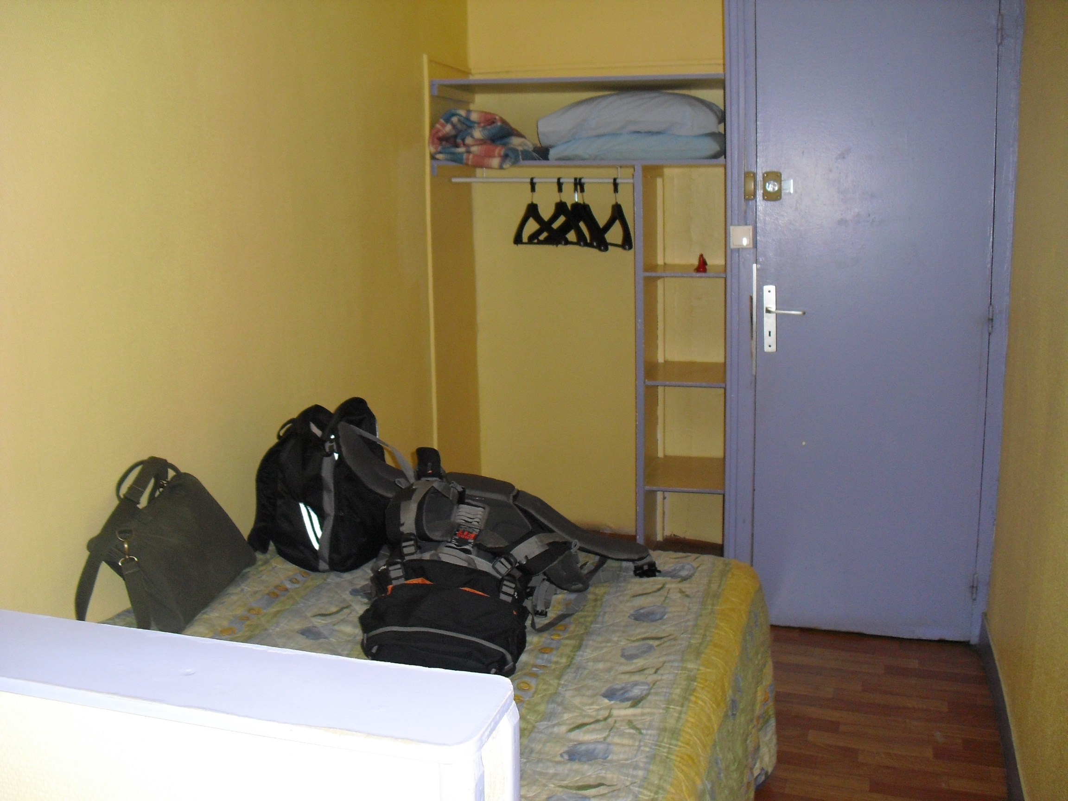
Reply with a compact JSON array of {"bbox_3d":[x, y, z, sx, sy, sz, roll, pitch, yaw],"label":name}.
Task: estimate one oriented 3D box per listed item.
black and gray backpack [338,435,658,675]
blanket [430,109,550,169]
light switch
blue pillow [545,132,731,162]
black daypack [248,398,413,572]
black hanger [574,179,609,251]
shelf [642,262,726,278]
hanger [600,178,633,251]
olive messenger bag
[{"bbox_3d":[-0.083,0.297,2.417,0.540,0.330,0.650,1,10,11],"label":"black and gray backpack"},{"bbox_3d":[-0.135,-0.948,4.021,0.405,0.212,0.360,2,11,17],"label":"blanket"},{"bbox_3d":[0.685,-0.538,3.663,0.076,0.077,0.025,2,11,17],"label":"light switch"},{"bbox_3d":[0.401,-0.881,3.910,0.600,0.110,0.500,1,8,12],"label":"blue pillow"},{"bbox_3d":[-0.501,0.195,2.803,0.290,0.410,0.230,-10,14,-42],"label":"black daypack"},{"bbox_3d":[0.187,-0.683,4.045,0.045,0.250,0.420,-4,11,-18],"label":"black hanger"},{"bbox_3d":[0.582,-0.464,3.979,0.291,0.017,0.470,2,11,17],"label":"shelf"},{"bbox_3d":[0.300,-0.676,4.011,0.045,0.250,0.420,-2,10,-6],"label":"hanger"},{"bbox_3d":[-0.797,0.302,2.510,0.120,0.310,0.400,-19,12,15],"label":"olive messenger bag"}]

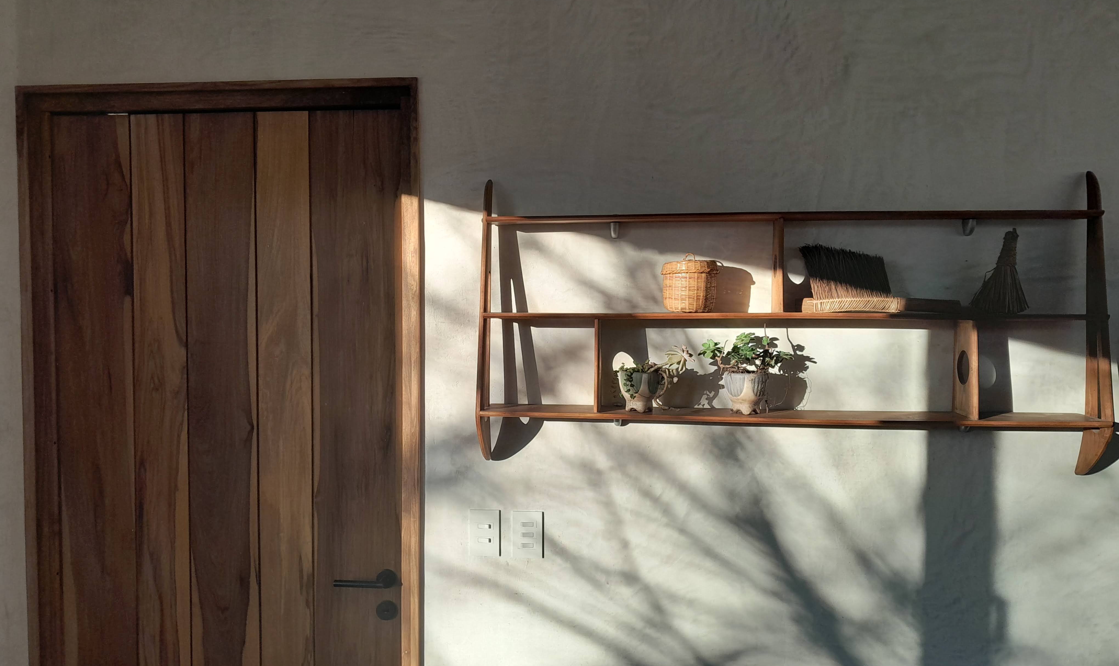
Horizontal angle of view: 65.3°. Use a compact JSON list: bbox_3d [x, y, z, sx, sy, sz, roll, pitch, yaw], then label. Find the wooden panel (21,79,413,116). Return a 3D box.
[{"bbox_3d":[-0.871,-0.603,2.244,1.055,0.062,0.090,0,2,6],"label":"wooden panel"}]

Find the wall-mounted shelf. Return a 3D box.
[{"bbox_3d":[0.507,-0.024,2.006,1.388,0.692,0.166,0,2,6],"label":"wall-mounted shelf"}]

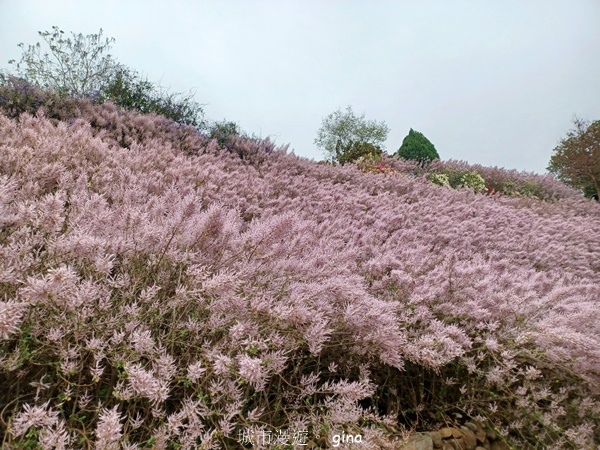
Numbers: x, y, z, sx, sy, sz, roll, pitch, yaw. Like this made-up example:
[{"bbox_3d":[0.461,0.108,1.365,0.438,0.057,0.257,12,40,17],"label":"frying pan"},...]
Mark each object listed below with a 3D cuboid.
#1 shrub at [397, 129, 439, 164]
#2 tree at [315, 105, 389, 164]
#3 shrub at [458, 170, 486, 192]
[{"bbox_3d":[4.157,-2.719,15.200,1.500,1.400,1.450,0,-4,0],"label":"shrub"},{"bbox_3d":[1.842,-3.202,15.500,2.600,2.250,2.300,0,-4,0],"label":"tree"},{"bbox_3d":[5.255,-1.310,13.200,0.860,0.750,0.800,0,-4,0],"label":"shrub"}]

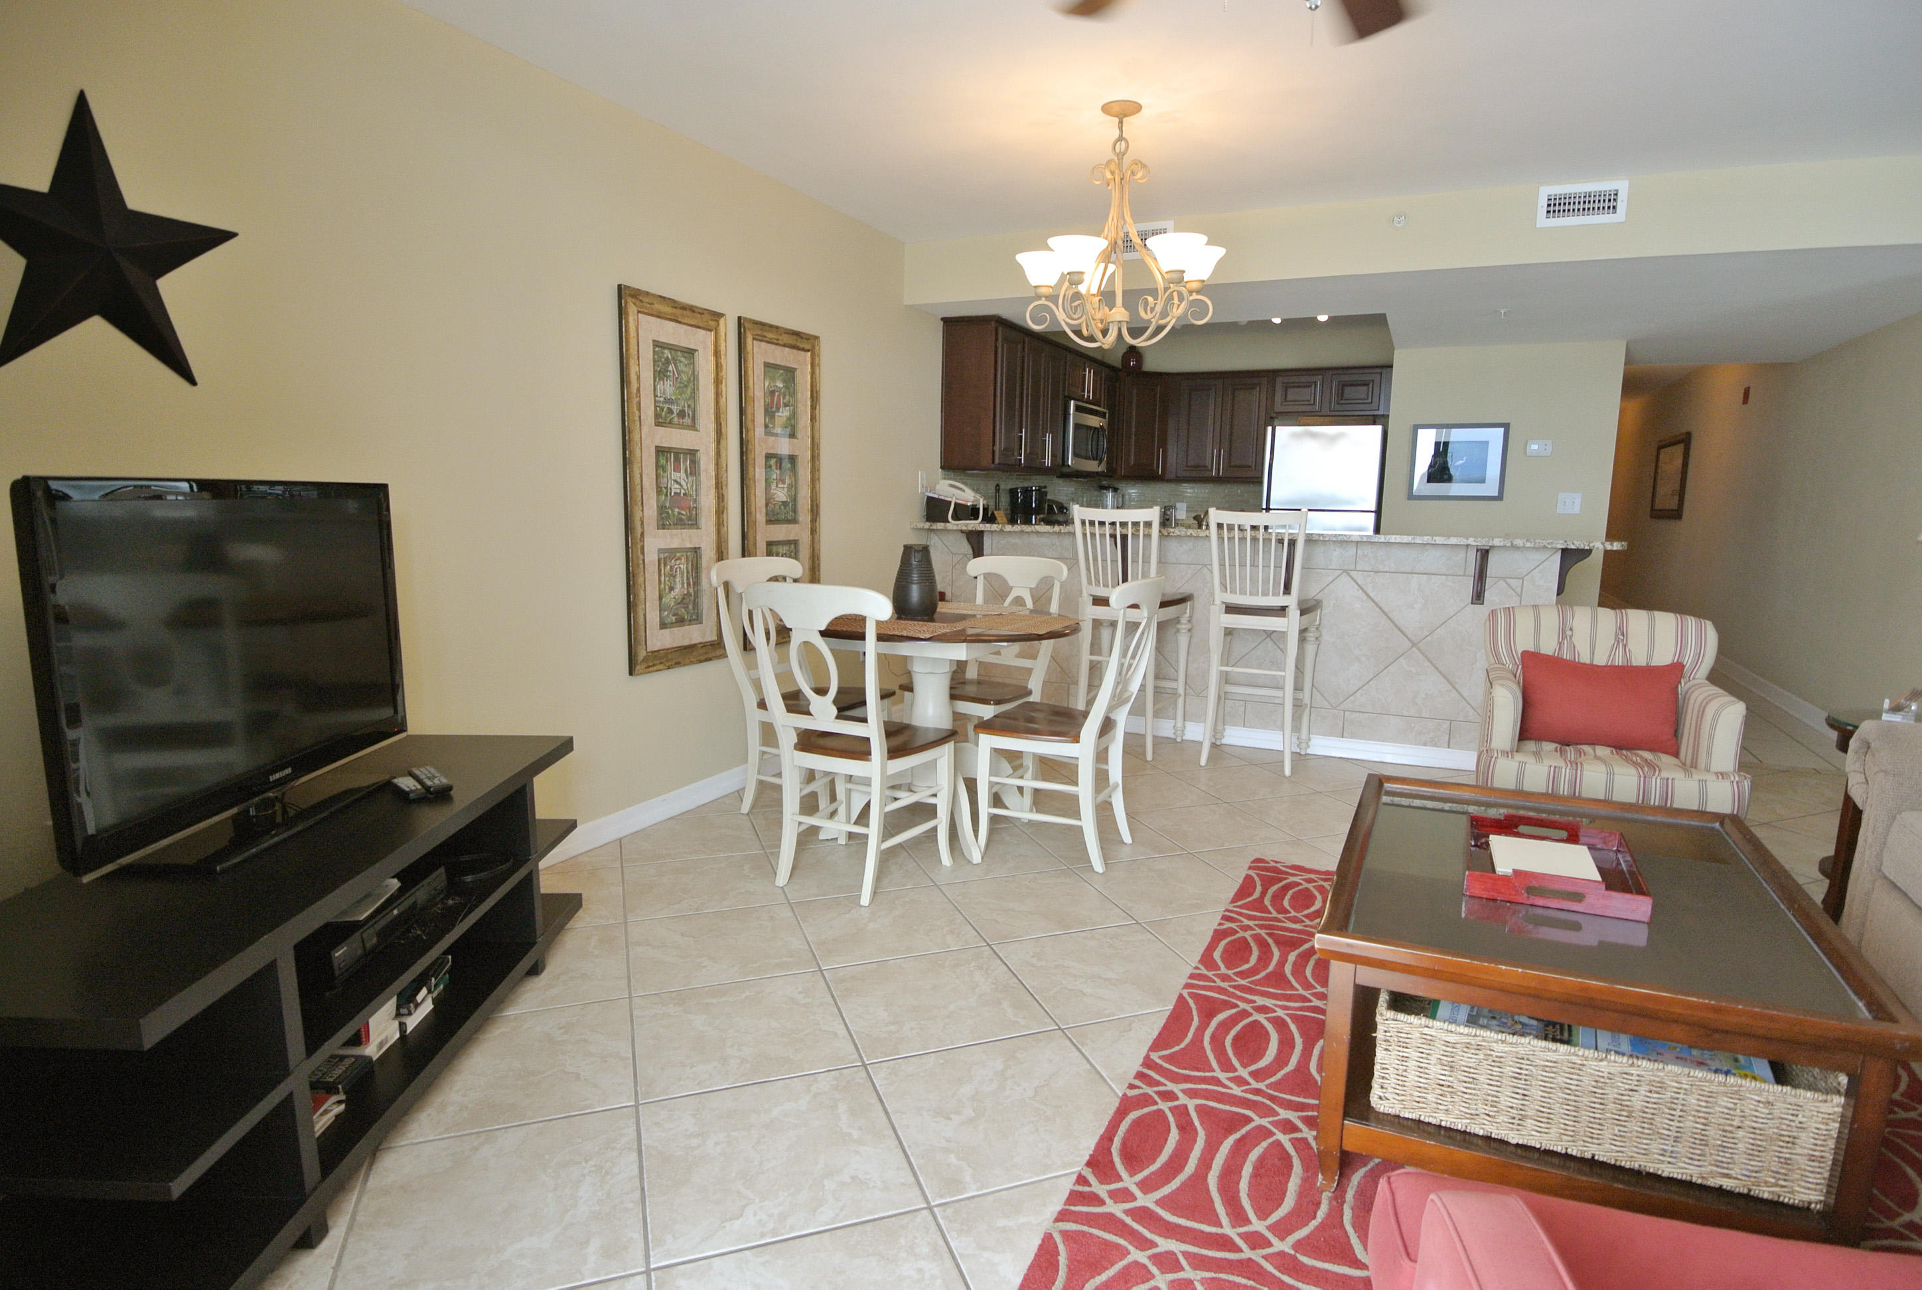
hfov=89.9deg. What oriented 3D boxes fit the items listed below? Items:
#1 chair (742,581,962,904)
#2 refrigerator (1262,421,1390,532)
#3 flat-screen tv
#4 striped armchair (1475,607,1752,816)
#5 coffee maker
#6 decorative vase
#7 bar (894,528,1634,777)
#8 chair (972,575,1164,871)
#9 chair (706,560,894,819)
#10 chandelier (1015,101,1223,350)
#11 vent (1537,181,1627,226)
[{"bbox_3d":[-0.314,0.258,3.013,0.490,0.950,0.510,5,9,27],"label":"chair"},{"bbox_3d":[2.626,-0.668,7.051,0.756,1.760,0.760,4,8,24],"label":"refrigerator"},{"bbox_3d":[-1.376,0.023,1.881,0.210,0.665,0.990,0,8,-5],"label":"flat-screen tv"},{"bbox_3d":[2.122,0.325,3.237,0.730,0.850,0.770,4,8,24],"label":"striped armchair"},{"bbox_3d":[0.438,-0.865,6.306,0.220,0.340,0.190,4,8,24],"label":"coffee maker"},{"bbox_3d":[-0.172,-0.231,3.619,0.170,0.275,0.170,1,8,0],"label":"decorative vase"},{"bbox_3d":[1.321,-0.036,4.918,3.320,1.090,0.550,4,8,24],"label":"bar"},{"bbox_3d":[0.363,0.245,3.370,0.535,0.960,0.485,5,8,27],"label":"chair"},{"bbox_3d":[-0.564,0.164,3.648,0.520,0.960,0.490,4,8,21],"label":"chair"},{"bbox_3d":[0.505,-1.344,3.113,0.650,0.750,0.650,4,8,24],"label":"chandelier"},{"bbox_3d":[2.582,-1.831,3.999,0.325,0.165,0.030,4,8,24],"label":"vent"}]

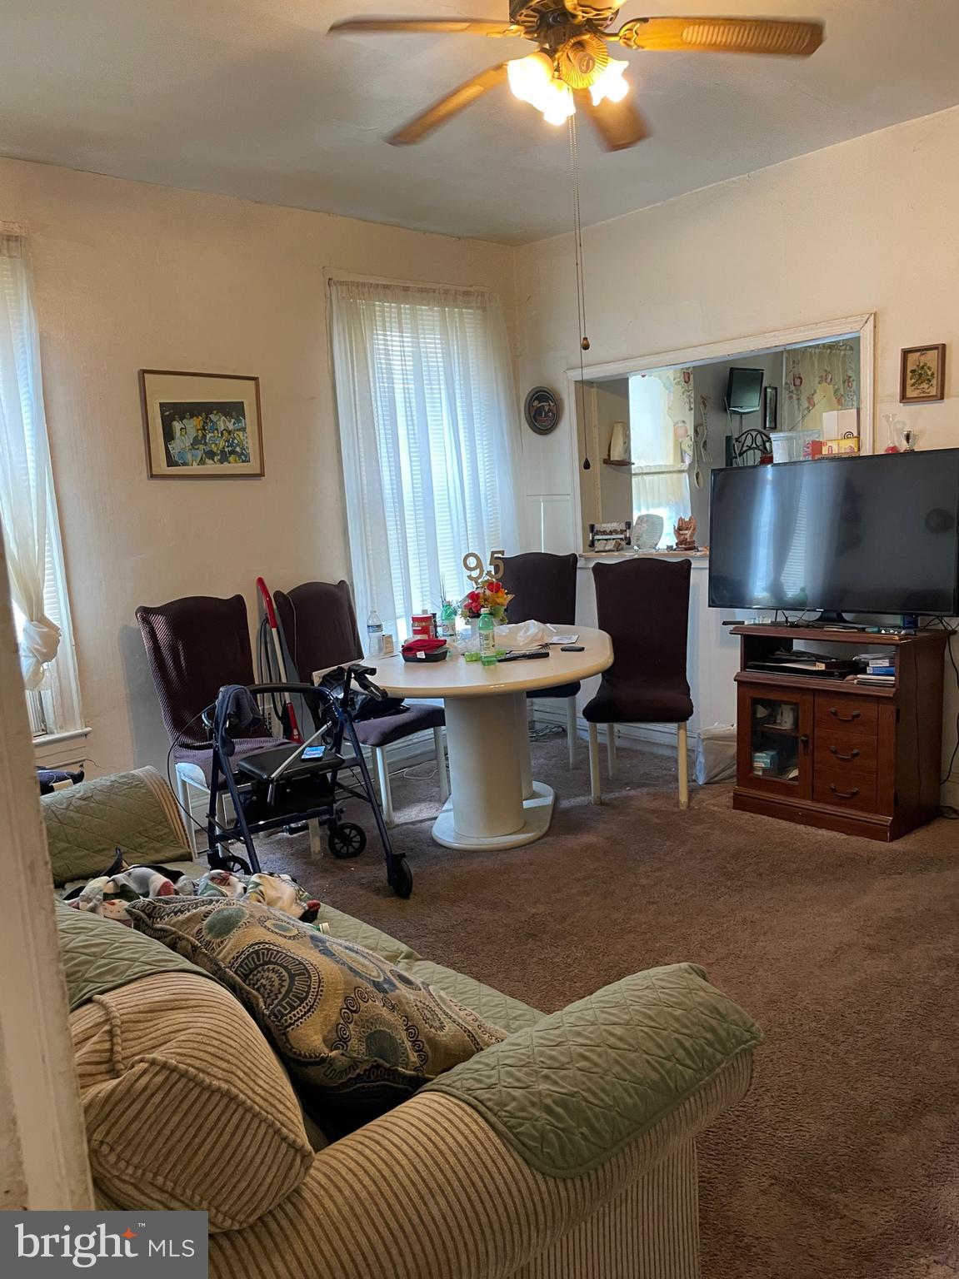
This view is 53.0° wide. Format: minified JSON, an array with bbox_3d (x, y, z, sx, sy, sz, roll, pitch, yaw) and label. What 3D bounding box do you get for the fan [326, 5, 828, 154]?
[{"bbox_3d":[0.215,-1.577,2.562,1.300,0.380,1.300,-3,9,7],"label":"fan"}]

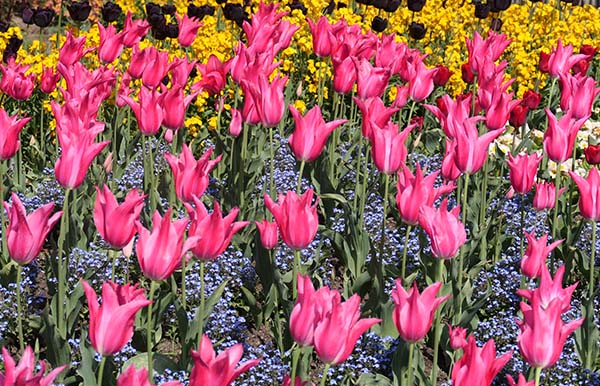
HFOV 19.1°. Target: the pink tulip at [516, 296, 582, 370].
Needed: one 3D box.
[{"bbox_3d":[0.314,0.175,2.250,0.083,0.089,0.071,0,16,0],"label":"pink tulip"}]

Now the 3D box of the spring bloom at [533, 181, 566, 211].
[{"bbox_3d":[0.433,0.004,3.100,0.057,0.048,0.054,0,14,0],"label":"spring bloom"}]

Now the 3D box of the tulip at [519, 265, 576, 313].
[{"bbox_3d":[0.336,0.140,2.420,0.081,0.082,0.073,0,16,0],"label":"tulip"}]

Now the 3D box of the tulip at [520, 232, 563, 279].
[{"bbox_3d":[0.358,0.093,2.650,0.060,0.065,0.057,7,13,0],"label":"tulip"}]

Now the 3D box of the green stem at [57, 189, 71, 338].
[{"bbox_3d":[-0.371,0.114,2.800,0.015,0.252,0.015,0,16,0],"label":"green stem"}]

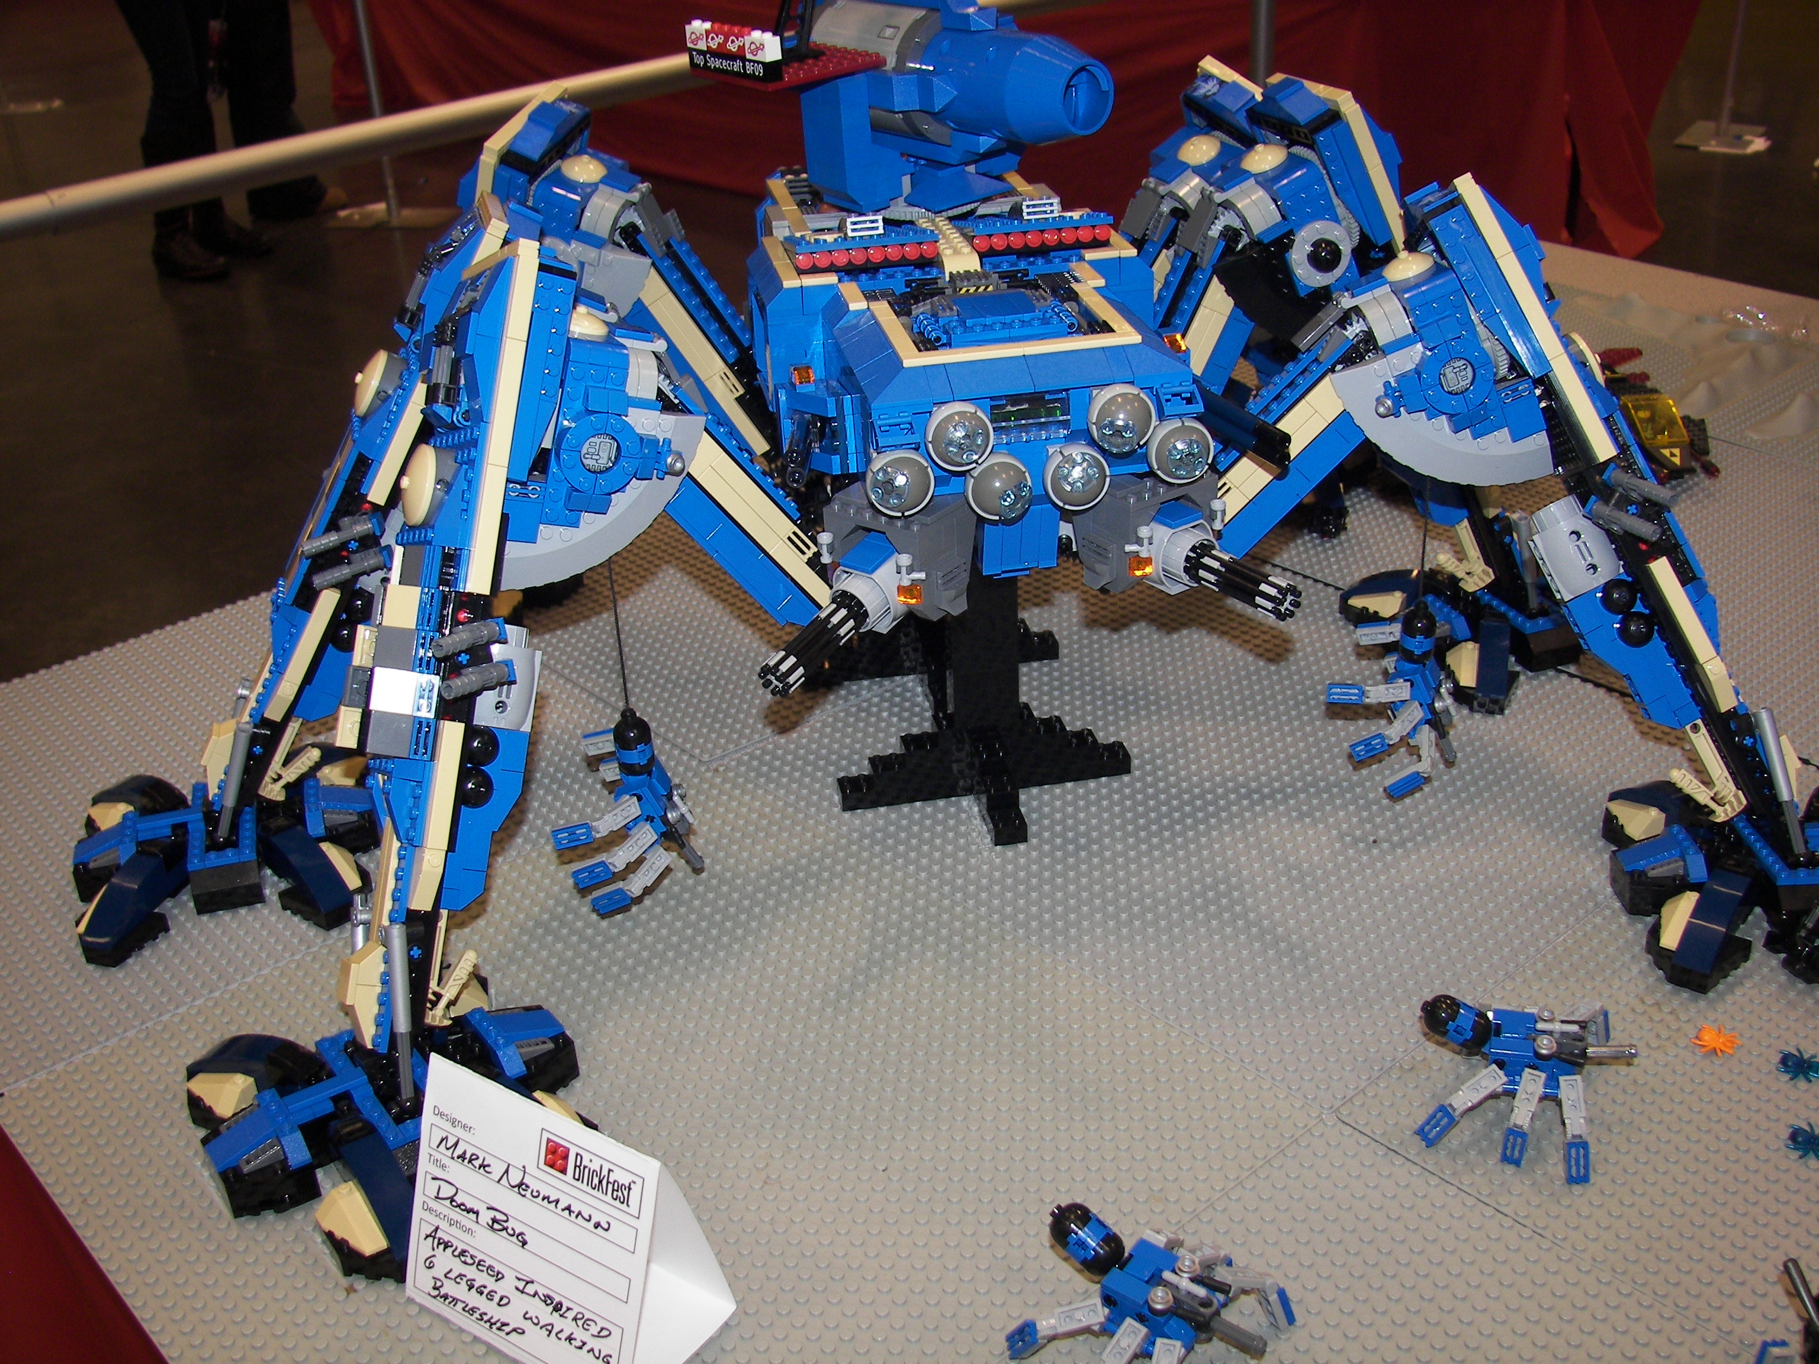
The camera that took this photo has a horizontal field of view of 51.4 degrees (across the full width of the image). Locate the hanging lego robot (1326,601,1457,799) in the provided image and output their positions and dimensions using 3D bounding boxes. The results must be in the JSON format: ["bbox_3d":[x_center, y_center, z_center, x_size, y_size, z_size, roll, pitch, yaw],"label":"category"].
[{"bbox_3d":[0.226,-0.002,0.883,0.060,0.079,0.074,5,28,14],"label":"hanging lego robot"}]

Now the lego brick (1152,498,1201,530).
[{"bbox_3d":[0.109,-0.069,0.787,0.016,0.004,0.018,-21,33,-31],"label":"lego brick"}]

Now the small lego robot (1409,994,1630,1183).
[{"bbox_3d":[0.235,0.145,0.721,0.084,0.033,0.098,4,28,12],"label":"small lego robot"}]

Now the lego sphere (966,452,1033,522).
[{"bbox_3d":[0.036,-0.079,0.762,0.027,0.027,0.026,-2,27,1],"label":"lego sphere"}]

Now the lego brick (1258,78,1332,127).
[{"bbox_3d":[0.171,-0.263,0.853,0.016,0.013,0.041,-35,32,-1],"label":"lego brick"}]

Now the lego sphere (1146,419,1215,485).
[{"bbox_3d":[0.111,-0.094,0.773,0.027,0.027,0.026,-6,28,-7],"label":"lego sphere"}]

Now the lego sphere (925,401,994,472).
[{"bbox_3d":[0.020,-0.098,0.753,0.027,0.027,0.026,-2,27,1],"label":"lego sphere"}]

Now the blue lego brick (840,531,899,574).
[{"bbox_3d":[-0.015,-0.051,0.767,0.016,0.004,0.021,18,48,37],"label":"blue lego brick"}]

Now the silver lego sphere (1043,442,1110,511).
[{"bbox_3d":[0.064,-0.078,0.722,0.025,0.026,0.025,-2,28,1],"label":"silver lego sphere"}]

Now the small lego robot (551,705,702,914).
[{"bbox_3d":[-0.117,0.047,0.813,0.061,0.080,0.077,-2,27,1],"label":"small lego robot"}]

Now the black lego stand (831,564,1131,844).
[{"bbox_3d":[0.023,-0.054,0.966,0.146,0.176,0.238,-7,28,-8],"label":"black lego stand"}]

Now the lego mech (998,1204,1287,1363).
[{"bbox_3d":[0.071,0.203,0.624,0.093,0.033,0.088,19,35,36],"label":"lego mech"}]

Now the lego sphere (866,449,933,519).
[{"bbox_3d":[-0.004,-0.079,0.756,0.027,0.027,0.026,1,28,8],"label":"lego sphere"}]

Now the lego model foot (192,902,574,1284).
[{"bbox_3d":[-0.197,0.134,0.715,0.145,0.094,0.156,-19,32,-29],"label":"lego model foot"}]

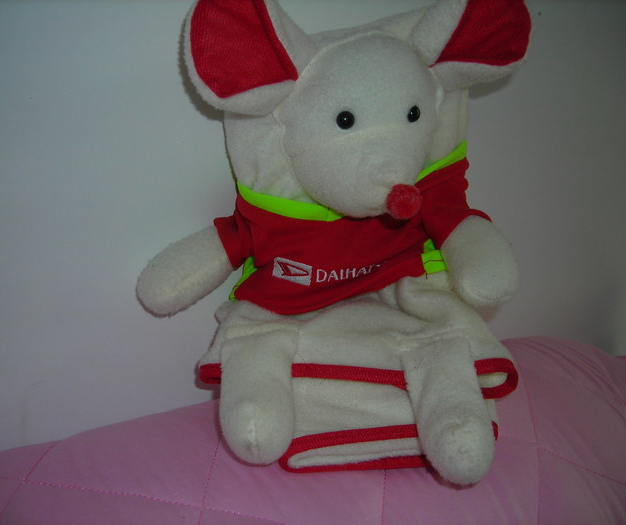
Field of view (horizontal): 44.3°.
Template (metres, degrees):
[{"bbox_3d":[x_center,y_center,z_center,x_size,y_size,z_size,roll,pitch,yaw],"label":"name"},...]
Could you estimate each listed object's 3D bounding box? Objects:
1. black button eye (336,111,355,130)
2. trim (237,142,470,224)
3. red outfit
[{"bbox_3d":[0.026,-0.112,0.605,0.015,0.015,0.009,-1,9,-7],"label":"black button eye"},{"bbox_3d":[0.033,-0.068,0.650,0.193,0.060,0.090,-4,9,-4],"label":"trim"},{"bbox_3d":[0.033,-0.023,0.650,0.230,0.125,0.110,-2,7,-3],"label":"red outfit"}]

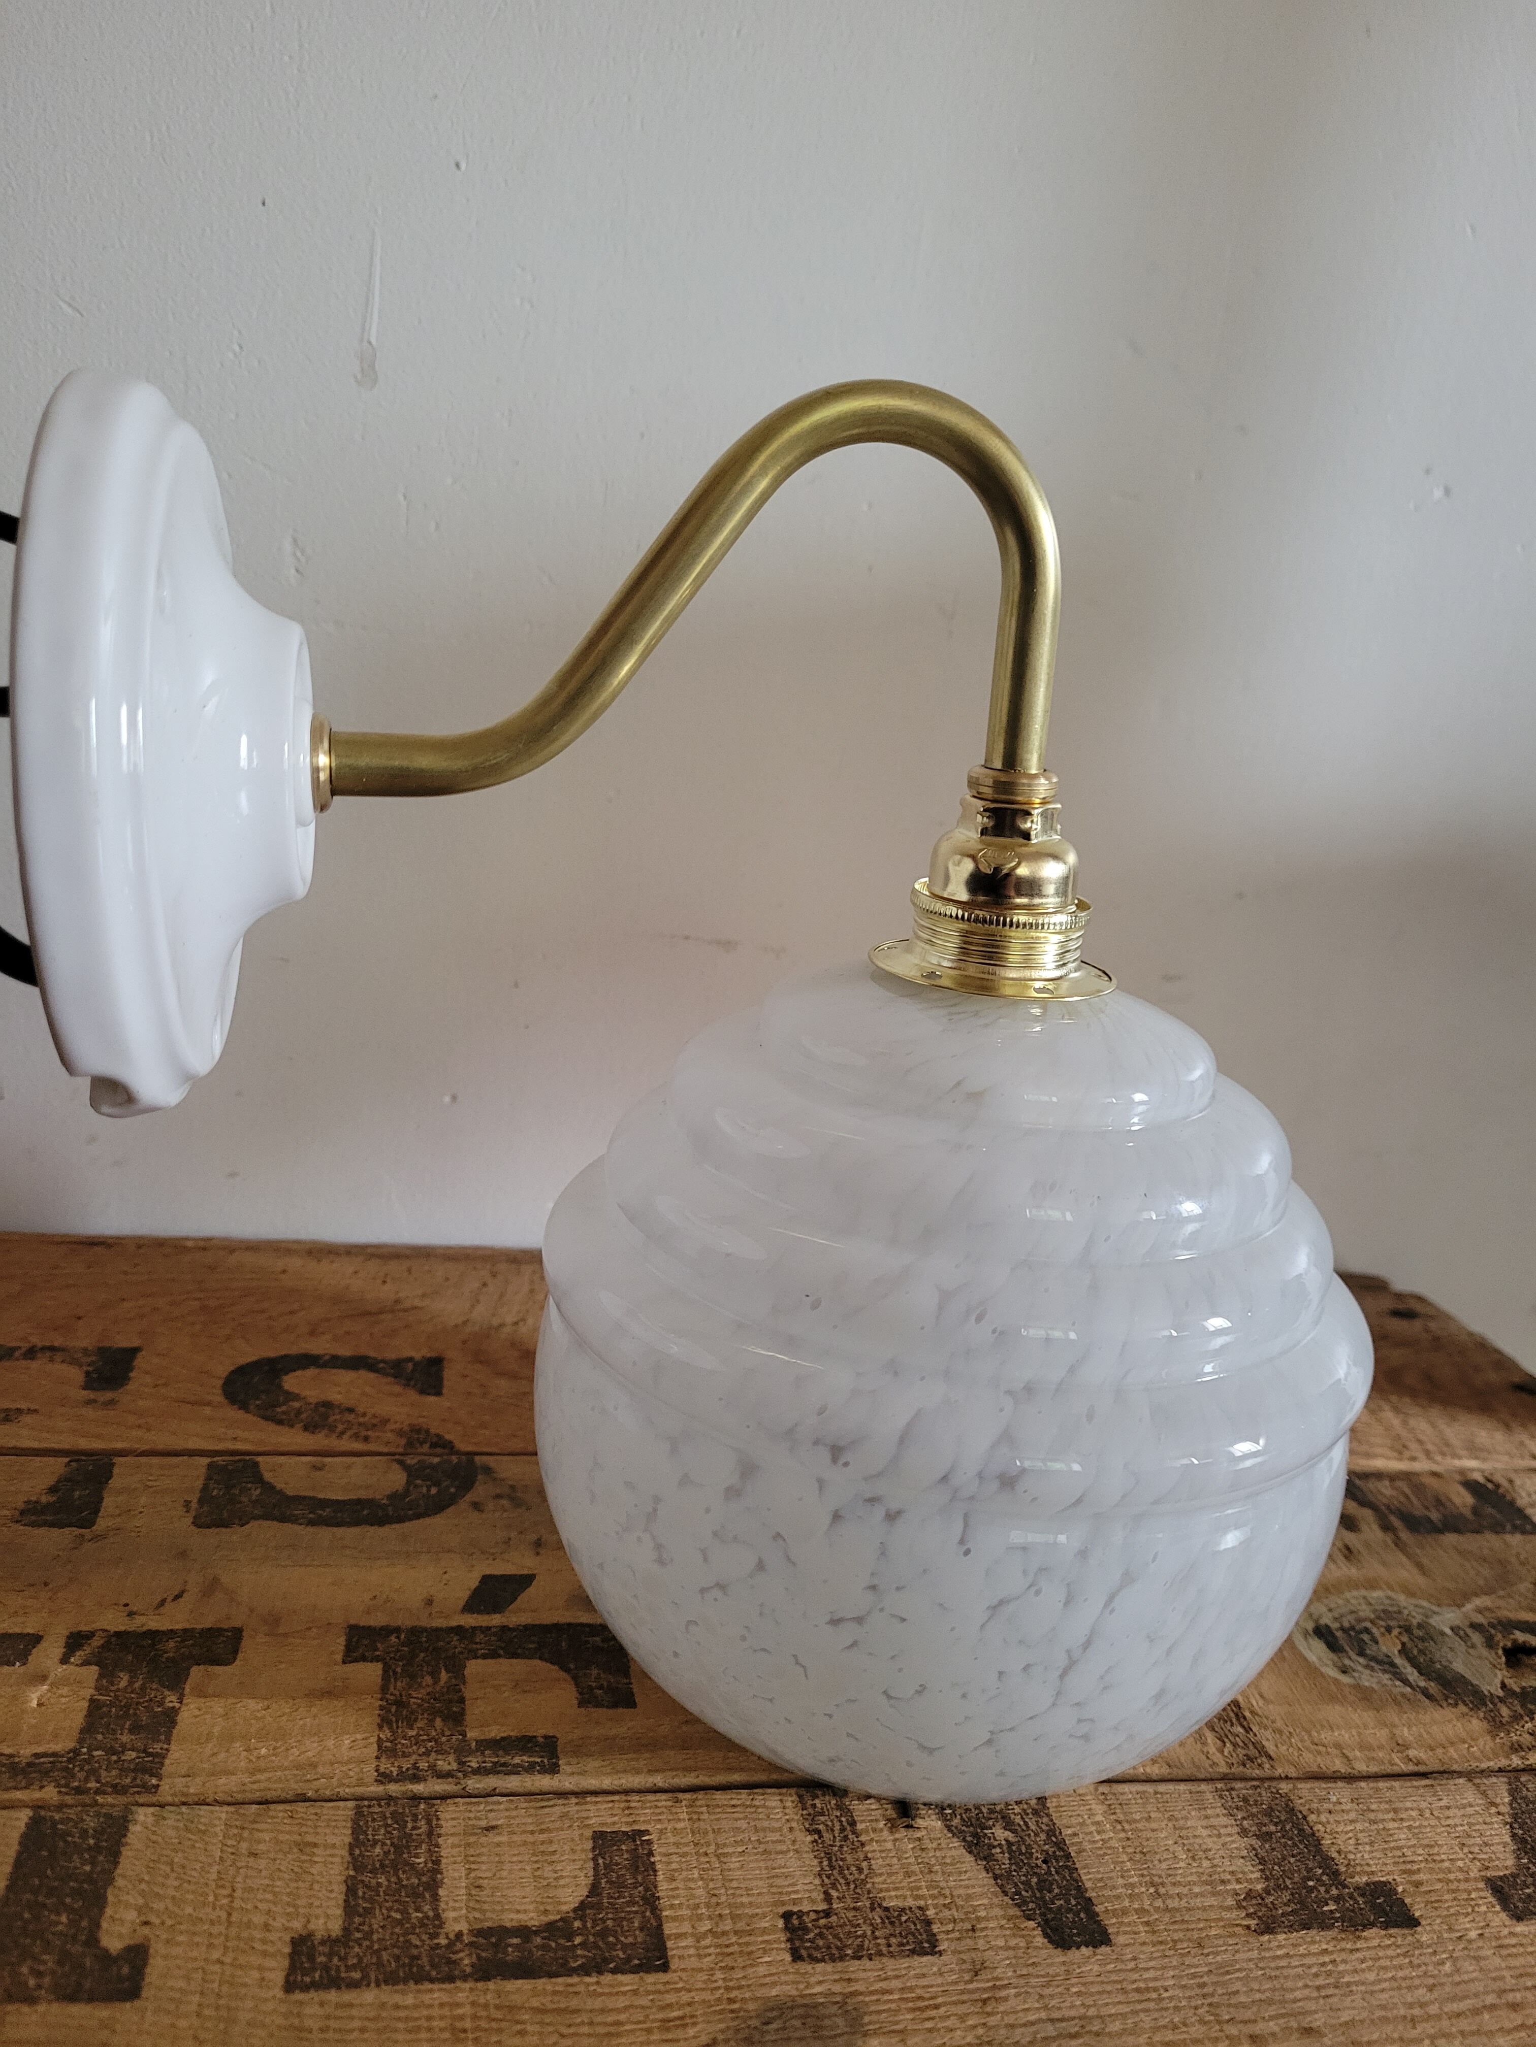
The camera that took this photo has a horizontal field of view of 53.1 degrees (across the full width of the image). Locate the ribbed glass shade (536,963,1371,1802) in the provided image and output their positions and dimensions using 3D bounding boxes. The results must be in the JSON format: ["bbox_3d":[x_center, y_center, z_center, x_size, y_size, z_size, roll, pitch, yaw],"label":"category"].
[{"bbox_3d":[0.044,0.066,0.370,0.195,0.168,0.195,1,18,-10],"label":"ribbed glass shade"}]

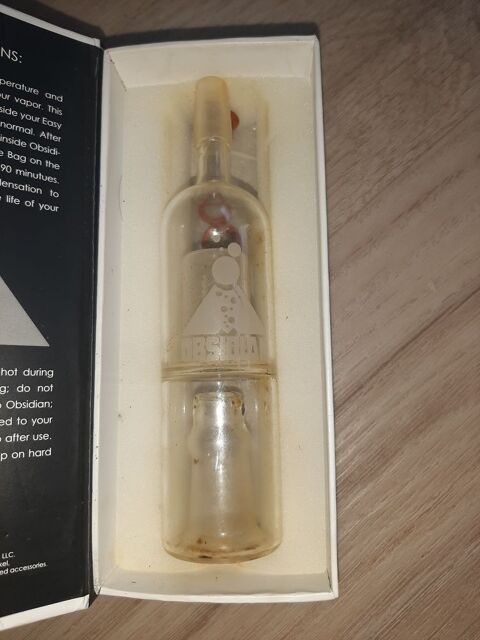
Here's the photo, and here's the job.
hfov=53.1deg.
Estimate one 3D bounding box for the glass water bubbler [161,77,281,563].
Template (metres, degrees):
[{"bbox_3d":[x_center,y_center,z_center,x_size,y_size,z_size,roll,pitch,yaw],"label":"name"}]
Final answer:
[{"bbox_3d":[-0.009,-0.008,0.188,0.044,0.044,0.180,-1,83,-4],"label":"glass water bubbler"}]

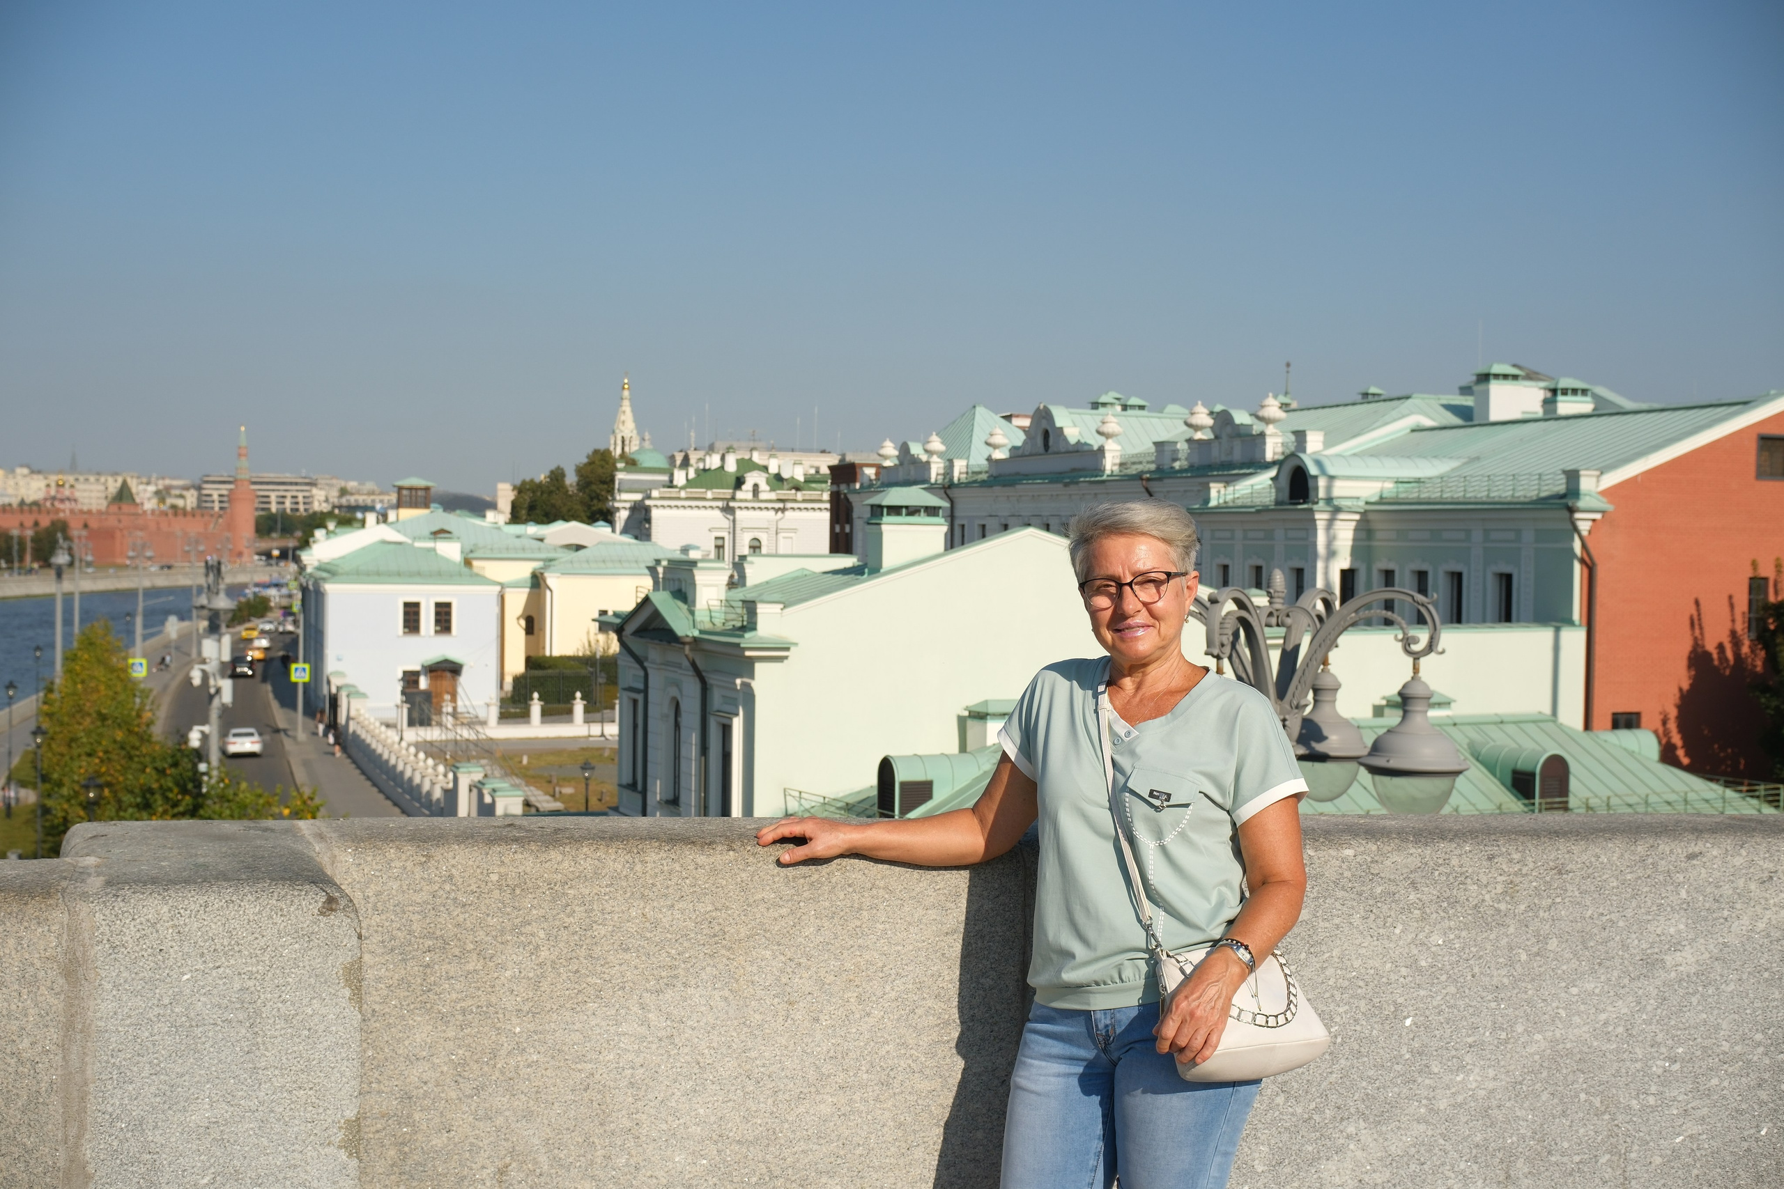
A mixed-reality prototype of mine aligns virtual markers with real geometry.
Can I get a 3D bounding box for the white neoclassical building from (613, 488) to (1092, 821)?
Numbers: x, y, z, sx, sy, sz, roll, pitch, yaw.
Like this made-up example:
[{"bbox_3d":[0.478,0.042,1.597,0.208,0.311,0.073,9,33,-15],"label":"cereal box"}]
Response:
[{"bbox_3d":[0.451,3.833,53.107,13.000,12.400,12.800,0,1,-22],"label":"white neoclassical building"}]

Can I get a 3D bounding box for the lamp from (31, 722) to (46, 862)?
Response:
[{"bbox_3d":[-26.043,6.687,62.065,0.470,5.390,0.470,0,1,-23],"label":"lamp"}]

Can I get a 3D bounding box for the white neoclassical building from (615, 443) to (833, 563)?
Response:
[{"bbox_3d":[-21.795,-6.515,261.926,26.000,22.500,22.000,1,1,-9],"label":"white neoclassical building"}]

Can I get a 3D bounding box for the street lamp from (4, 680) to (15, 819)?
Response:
[{"bbox_3d":[-35.066,6.123,80.865,0.450,5.380,0.450,0,1,-23],"label":"street lamp"}]

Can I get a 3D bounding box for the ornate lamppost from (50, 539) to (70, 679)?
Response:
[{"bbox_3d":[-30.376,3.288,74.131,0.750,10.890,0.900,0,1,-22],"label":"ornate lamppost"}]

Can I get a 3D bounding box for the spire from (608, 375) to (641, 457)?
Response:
[{"bbox_3d":[-57.938,-37.310,440.252,6.800,21.000,6.800,0,1,-10],"label":"spire"}]

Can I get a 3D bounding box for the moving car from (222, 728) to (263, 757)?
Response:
[{"bbox_3d":[-33.642,7.503,105.516,1.840,1.460,4.800,0,1,-18],"label":"moving car"}]

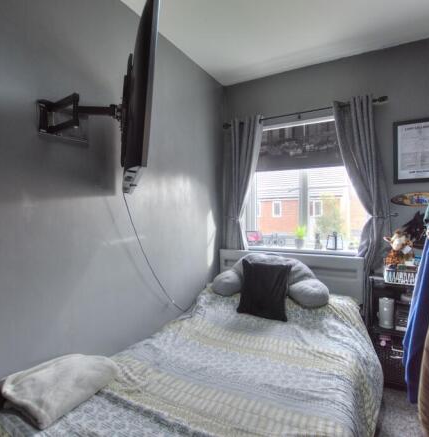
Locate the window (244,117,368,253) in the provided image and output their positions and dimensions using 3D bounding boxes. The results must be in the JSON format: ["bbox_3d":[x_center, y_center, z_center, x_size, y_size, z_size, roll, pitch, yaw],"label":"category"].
[{"bbox_3d":[0.767,-0.285,2.459,1.090,1.130,0.130,0,0,27],"label":"window"}]

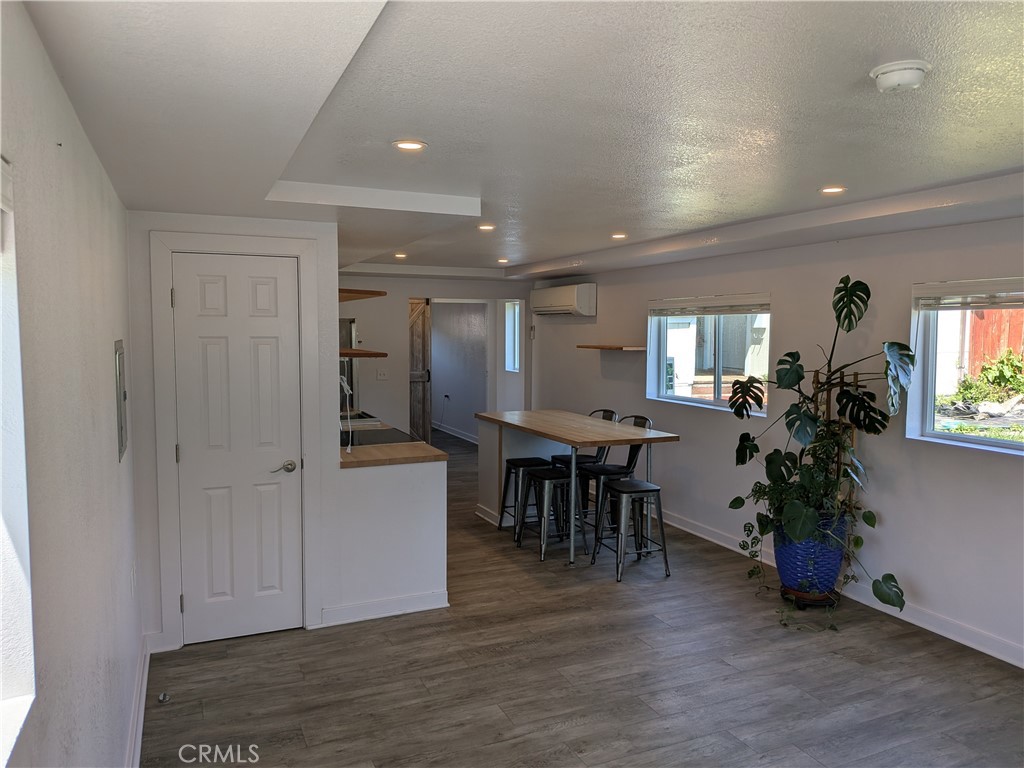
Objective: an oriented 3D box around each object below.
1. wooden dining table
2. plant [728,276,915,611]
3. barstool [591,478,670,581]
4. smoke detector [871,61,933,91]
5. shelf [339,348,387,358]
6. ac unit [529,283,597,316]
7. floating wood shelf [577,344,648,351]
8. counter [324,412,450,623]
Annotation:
[{"bbox_3d":[0.433,0.769,5.783,0.822,0.914,1.860,-2,5,-25],"label":"wooden dining table"},{"bbox_3d":[1.760,0.355,4.292,0.720,1.987,0.950,-2,5,-25],"label":"plant"},{"bbox_3d":[0.822,0.994,4.917,0.405,0.605,0.405,-1,5,-21],"label":"barstool"},{"bbox_3d":[0.986,-0.773,1.804,0.140,0.043,0.140,-2,5,-25],"label":"smoke detector"},{"bbox_3d":[-1.149,-0.214,4.681,0.270,0.024,1.530,-2,5,-25],"label":"shelf"},{"bbox_3d":[0.529,-0.875,7.532,0.222,0.318,1.035,-2,5,-25],"label":"ac unit"},{"bbox_3d":[0.920,-0.340,6.678,0.252,0.027,0.825,-2,5,-25],"label":"floating wood shelf"},{"bbox_3d":[-1.132,0.809,5.147,0.655,0.914,2.250,-2,5,-25],"label":"counter"}]

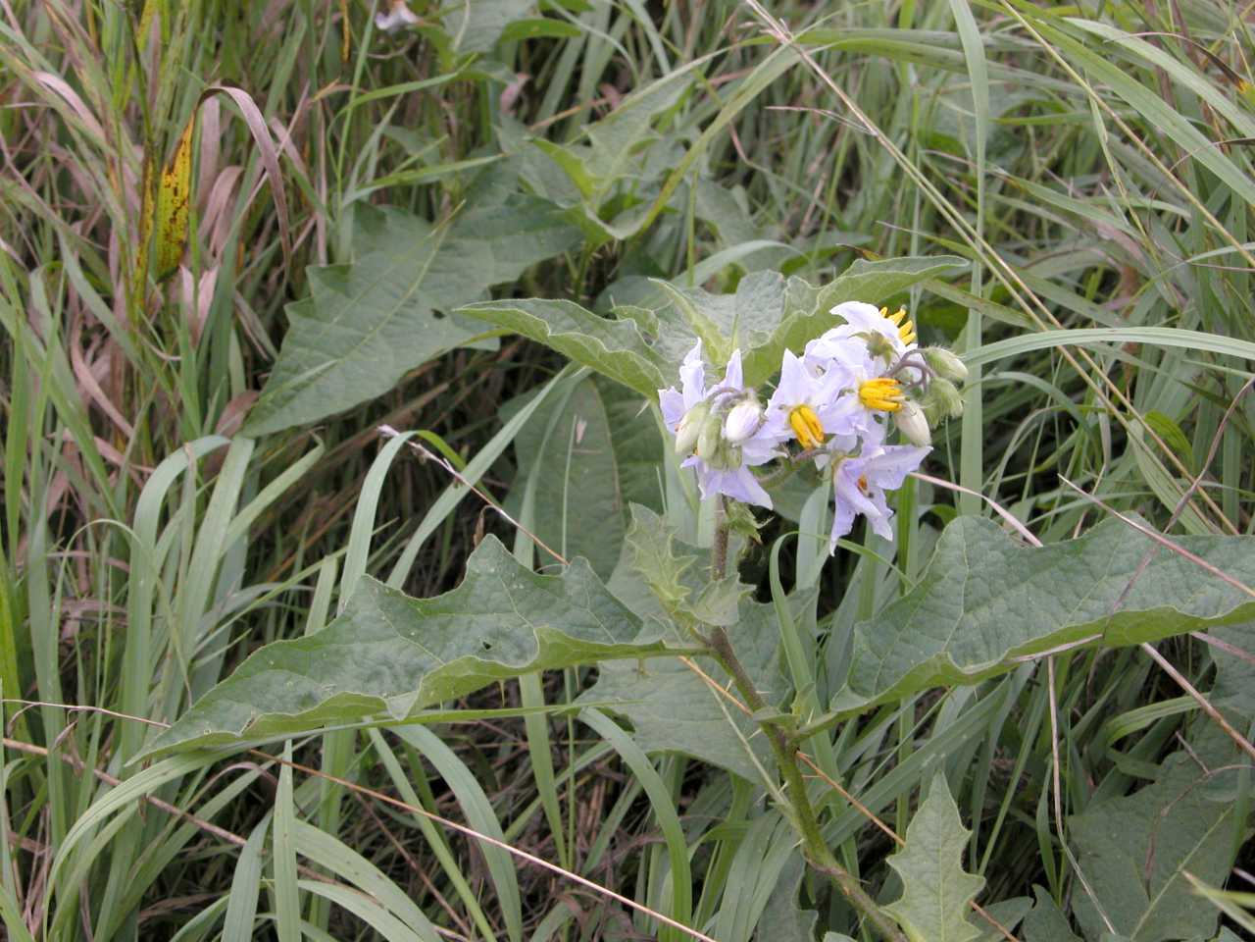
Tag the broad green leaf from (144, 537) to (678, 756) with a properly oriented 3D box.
[{"bbox_3d":[-0.040,0.031,0.437,0.096,0.016,0.034,-11,37,-2],"label":"broad green leaf"}]

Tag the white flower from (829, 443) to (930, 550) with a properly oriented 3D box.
[{"bbox_3d":[0.045,0.004,0.432,0.019,0.021,0.012,-23,45,-31],"label":"white flower"}]

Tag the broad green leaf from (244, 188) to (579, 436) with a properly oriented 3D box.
[{"bbox_3d":[-0.051,-0.039,0.570,0.092,0.012,0.046,-32,55,-17],"label":"broad green leaf"}]

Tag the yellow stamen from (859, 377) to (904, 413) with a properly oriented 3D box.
[{"bbox_3d":[0.045,-0.013,0.424,0.009,0.006,0.006,7,30,40],"label":"yellow stamen"}]

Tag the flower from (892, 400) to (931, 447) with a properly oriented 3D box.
[{"bbox_3d":[0.051,-0.009,0.430,0.005,0.005,0.011,-35,73,0],"label":"flower"}]

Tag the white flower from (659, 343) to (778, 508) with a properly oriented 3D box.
[{"bbox_3d":[0.016,-0.008,0.432,0.025,0.028,0.011,18,20,26],"label":"white flower"}]

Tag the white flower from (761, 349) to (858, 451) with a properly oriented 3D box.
[{"bbox_3d":[0.032,-0.013,0.430,0.020,0.021,0.010,-8,32,-12],"label":"white flower"}]

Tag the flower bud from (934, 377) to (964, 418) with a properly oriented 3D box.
[{"bbox_3d":[0.058,-0.013,0.434,0.004,0.004,0.008,-39,78,0],"label":"flower bud"}]

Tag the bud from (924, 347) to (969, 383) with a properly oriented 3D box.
[{"bbox_3d":[0.058,-0.019,0.434,0.010,0.005,0.005,30,0,6],"label":"bud"}]

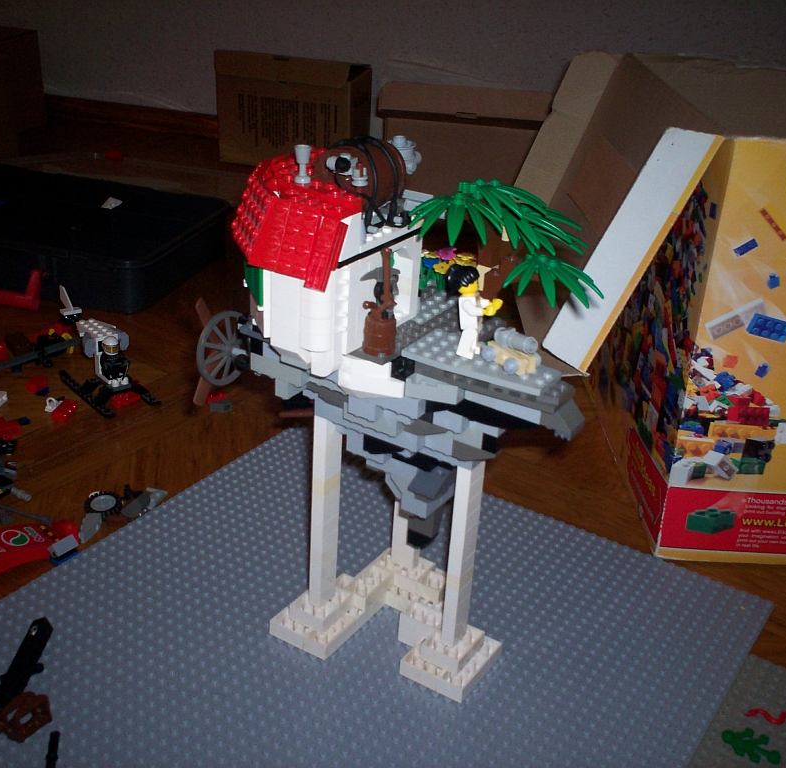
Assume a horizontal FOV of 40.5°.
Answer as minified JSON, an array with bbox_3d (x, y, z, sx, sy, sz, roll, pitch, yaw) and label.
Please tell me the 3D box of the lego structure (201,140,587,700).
[{"bbox_3d":[0.016,0.024,0.546,0.166,0.303,0.157,19,29,27],"label":"lego structure"}]

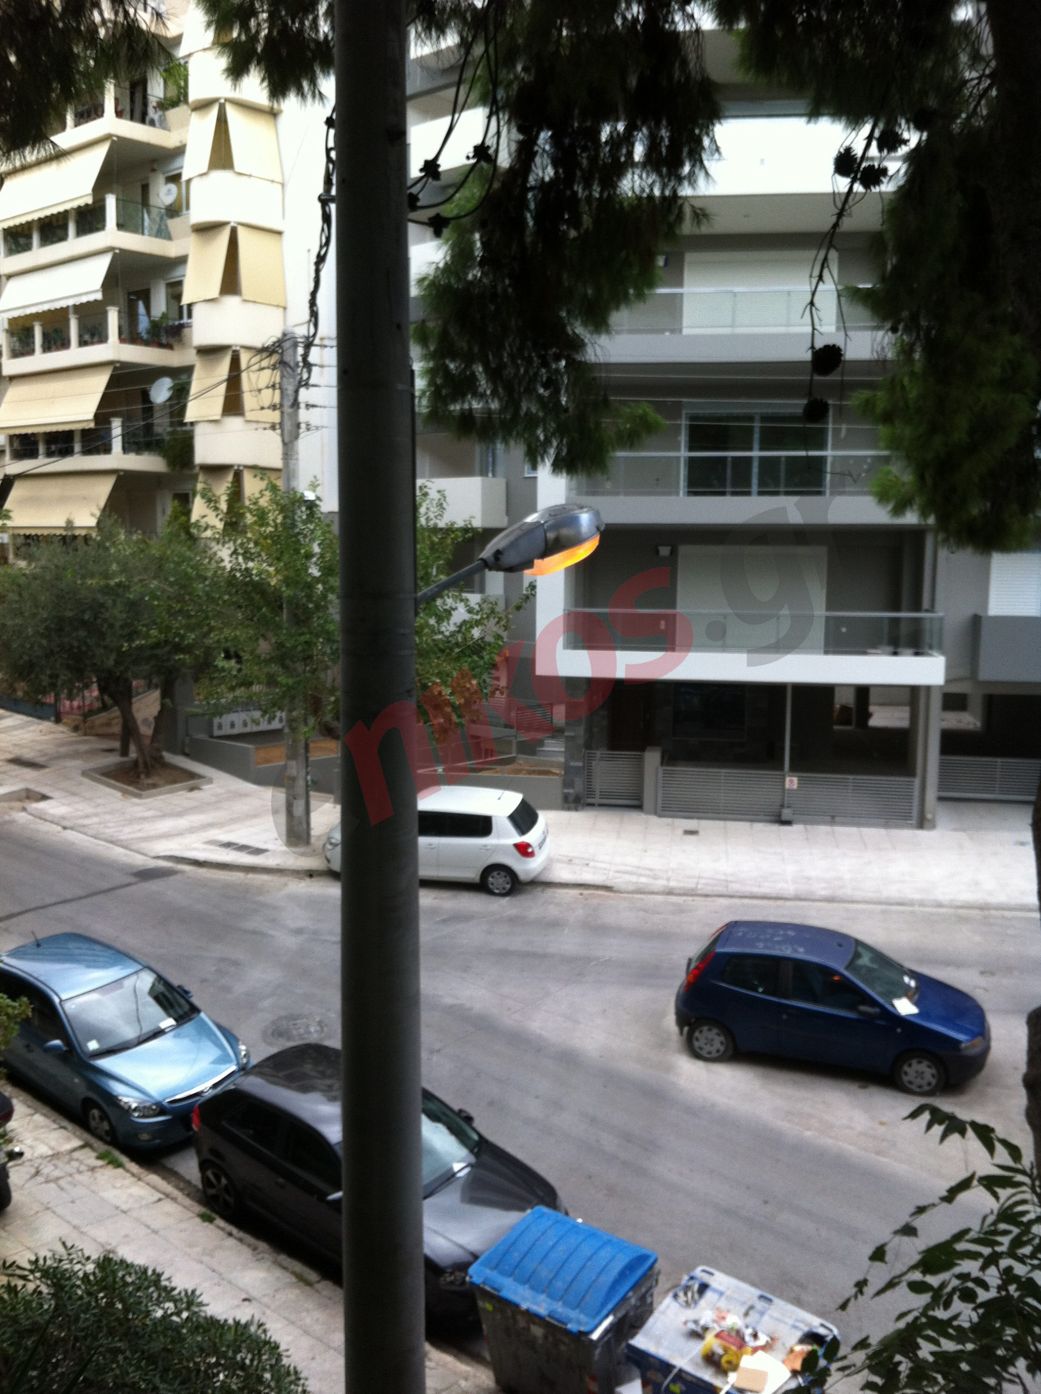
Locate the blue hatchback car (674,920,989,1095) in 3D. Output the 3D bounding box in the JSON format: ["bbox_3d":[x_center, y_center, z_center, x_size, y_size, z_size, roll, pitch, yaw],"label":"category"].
[{"bbox_3d":[3.846,3.738,17.398,3.800,1.480,1.660,4,11,19],"label":"blue hatchback car"}]

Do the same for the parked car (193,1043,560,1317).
[{"bbox_3d":[-1.385,4.620,13.718,4.210,1.421,1.765,9,13,40],"label":"parked car"}]

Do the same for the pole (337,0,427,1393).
[{"bbox_3d":[-0.599,1.038,6.014,0.380,10.600,0.380,0,8,0],"label":"pole"}]

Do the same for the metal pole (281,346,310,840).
[{"bbox_3d":[-4.154,-1.888,25.746,0.360,9.400,0.360,0,8,0],"label":"metal pole"}]

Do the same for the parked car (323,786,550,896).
[{"bbox_3d":[-1.490,2.462,24.577,3.990,1.500,1.660,2,9,11],"label":"parked car"}]

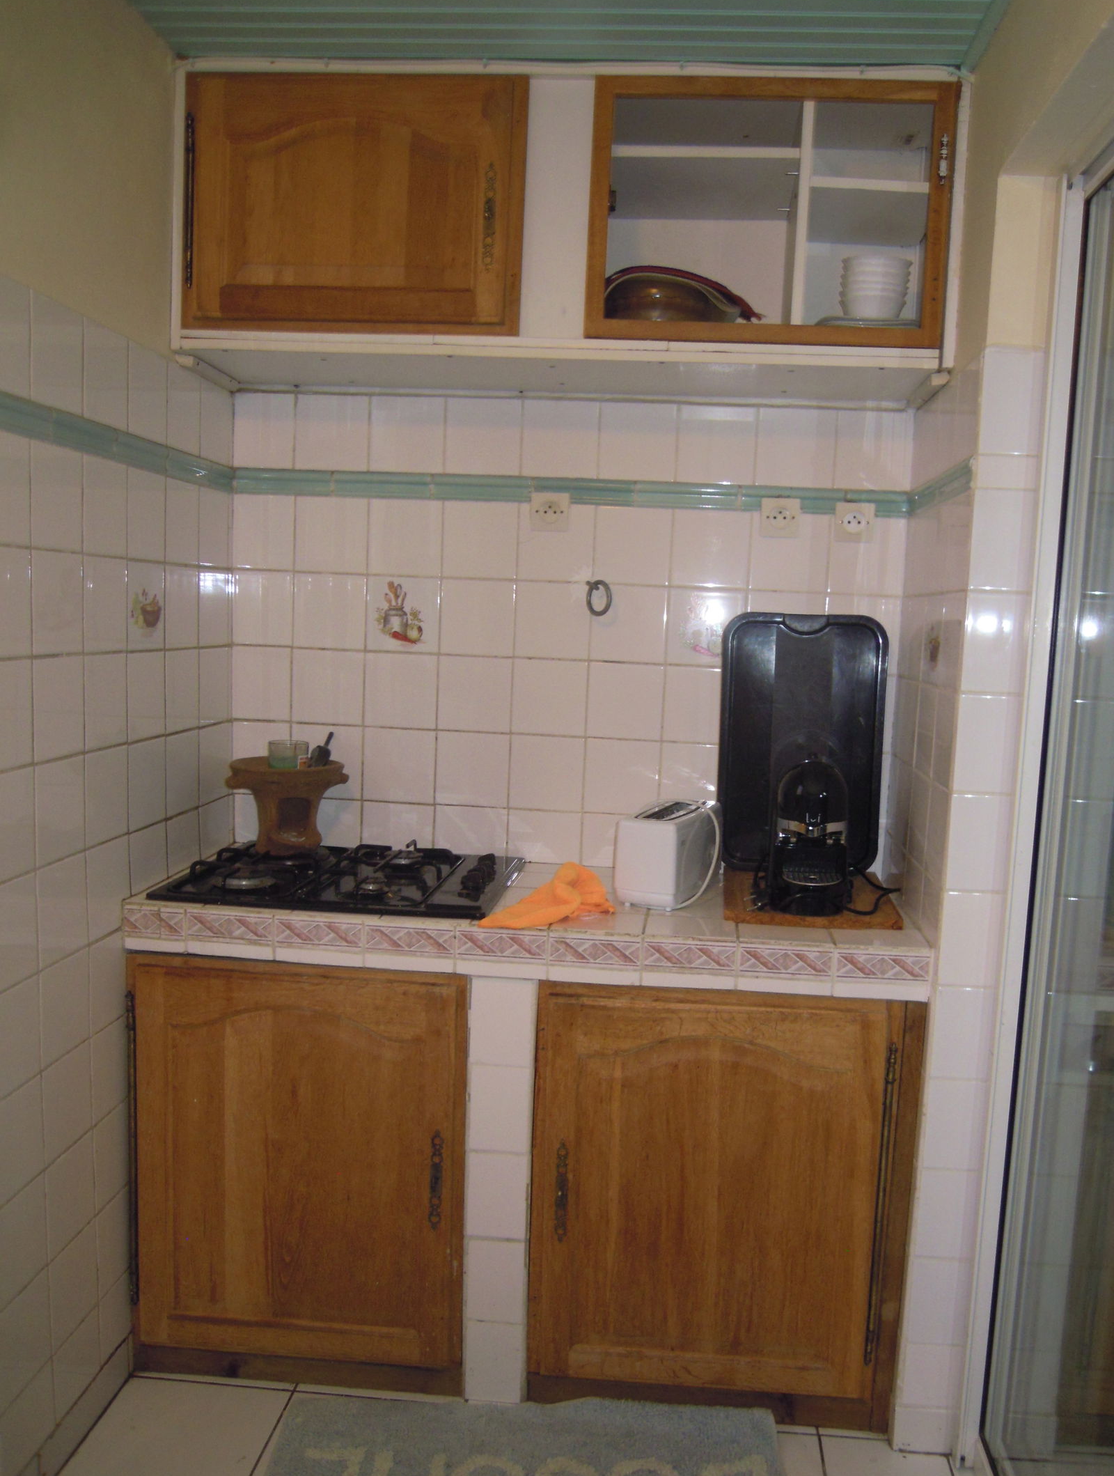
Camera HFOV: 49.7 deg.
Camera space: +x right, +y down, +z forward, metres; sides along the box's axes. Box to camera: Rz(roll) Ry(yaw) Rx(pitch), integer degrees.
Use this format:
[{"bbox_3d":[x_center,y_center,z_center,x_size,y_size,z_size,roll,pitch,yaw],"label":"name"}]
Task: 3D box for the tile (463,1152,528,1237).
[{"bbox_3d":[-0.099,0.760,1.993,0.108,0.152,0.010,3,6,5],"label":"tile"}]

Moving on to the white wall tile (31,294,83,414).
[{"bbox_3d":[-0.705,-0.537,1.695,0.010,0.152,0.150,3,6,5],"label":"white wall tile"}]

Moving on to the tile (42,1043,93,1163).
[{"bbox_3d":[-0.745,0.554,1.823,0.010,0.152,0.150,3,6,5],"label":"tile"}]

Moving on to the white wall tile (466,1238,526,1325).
[{"bbox_3d":[-0.102,0.917,2.030,0.103,0.150,0.010,2,6,6],"label":"white wall tile"}]

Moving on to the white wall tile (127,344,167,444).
[{"bbox_3d":[-0.695,-0.587,2.056,0.008,0.149,0.150,3,6,6],"label":"white wall tile"}]

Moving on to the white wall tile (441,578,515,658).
[{"bbox_3d":[-0.158,-0.242,2.423,0.150,0.151,0.008,3,6,6],"label":"white wall tile"}]

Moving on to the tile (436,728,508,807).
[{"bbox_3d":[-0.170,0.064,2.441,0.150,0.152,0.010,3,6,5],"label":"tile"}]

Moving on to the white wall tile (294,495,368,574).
[{"bbox_3d":[-0.454,-0.409,2.415,0.150,0.150,0.010,2,6,6],"label":"white wall tile"}]

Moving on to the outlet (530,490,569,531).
[{"bbox_3d":[-0.012,-0.444,2.368,0.077,0.077,0.014,3,6,5],"label":"outlet"}]

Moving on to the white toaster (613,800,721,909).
[{"bbox_3d":[0.211,0.209,2.244,0.114,0.157,0.295,5,6,22],"label":"white toaster"}]

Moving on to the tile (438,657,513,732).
[{"bbox_3d":[-0.165,-0.090,2.453,0.150,0.150,0.009,3,6,5],"label":"tile"}]

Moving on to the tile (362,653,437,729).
[{"bbox_3d":[-0.315,-0.095,2.430,0.150,0.150,0.010,2,6,6],"label":"tile"}]

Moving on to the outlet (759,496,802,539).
[{"bbox_3d":[0.434,-0.425,2.327,0.077,0.077,0.014,3,6,5],"label":"outlet"}]

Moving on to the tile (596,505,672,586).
[{"bbox_3d":[0.152,-0.379,2.374,0.150,0.150,0.008,3,6,6],"label":"tile"}]

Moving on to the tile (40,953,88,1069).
[{"bbox_3d":[-0.739,0.406,1.805,0.010,0.150,0.150,2,6,6],"label":"tile"}]

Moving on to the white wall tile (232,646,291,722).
[{"bbox_3d":[-0.610,-0.112,2.486,0.130,0.151,0.008,3,6,6],"label":"white wall tile"}]

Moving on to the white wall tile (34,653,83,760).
[{"bbox_3d":[-0.727,-0.044,1.755,0.010,0.150,0.150,2,6,6],"label":"white wall tile"}]

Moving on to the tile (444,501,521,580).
[{"bbox_3d":[-0.152,-0.394,2.407,0.150,0.150,0.008,3,6,6],"label":"tile"}]

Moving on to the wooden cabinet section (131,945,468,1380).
[{"bbox_3d":[-0.424,0.731,2.273,0.583,0.756,0.485,2,6,5],"label":"wooden cabinet section"}]

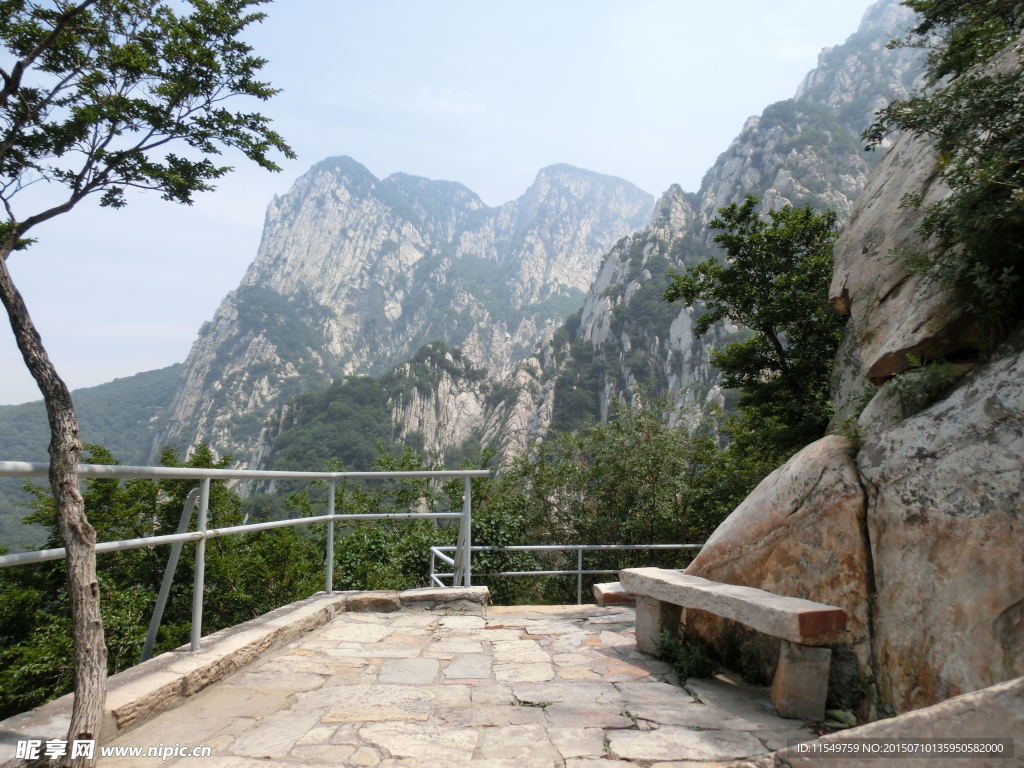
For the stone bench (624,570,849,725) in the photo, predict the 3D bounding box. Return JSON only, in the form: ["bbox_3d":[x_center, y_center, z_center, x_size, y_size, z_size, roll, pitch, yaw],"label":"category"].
[{"bbox_3d":[1.230,1.503,4.299,0.299,0.529,1.792,3,-9,-20],"label":"stone bench"}]

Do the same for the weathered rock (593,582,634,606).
[{"bbox_3d":[1.148,2.088,7.079,0.644,0.161,0.518,-1,-8,5],"label":"weathered rock"}]

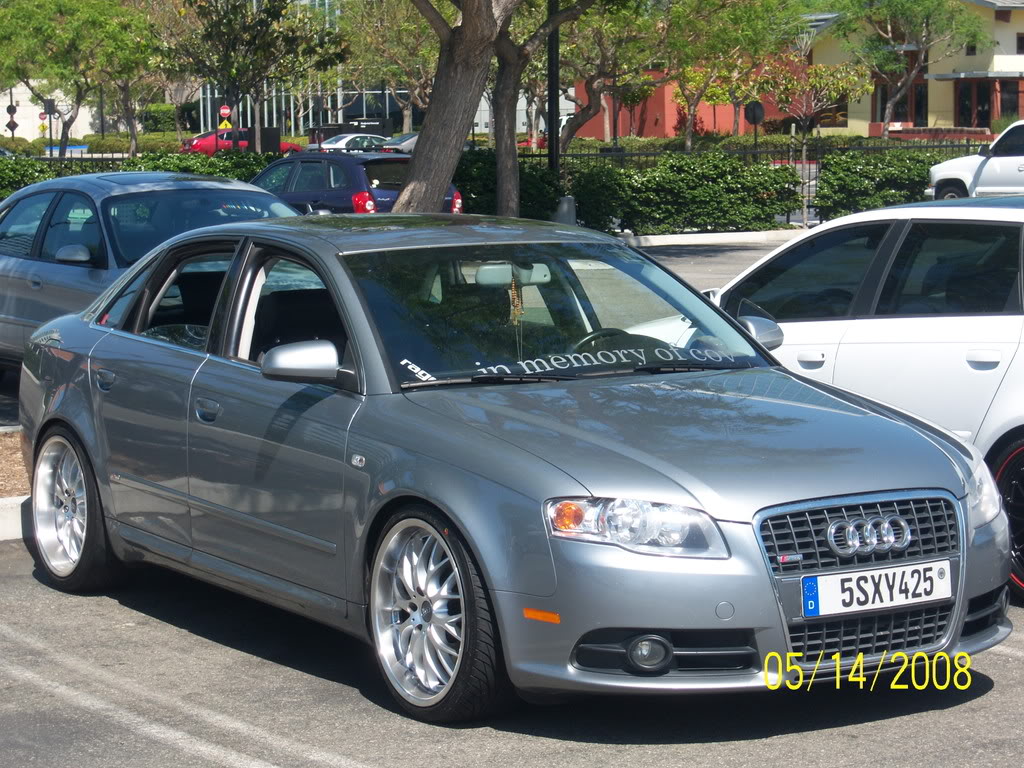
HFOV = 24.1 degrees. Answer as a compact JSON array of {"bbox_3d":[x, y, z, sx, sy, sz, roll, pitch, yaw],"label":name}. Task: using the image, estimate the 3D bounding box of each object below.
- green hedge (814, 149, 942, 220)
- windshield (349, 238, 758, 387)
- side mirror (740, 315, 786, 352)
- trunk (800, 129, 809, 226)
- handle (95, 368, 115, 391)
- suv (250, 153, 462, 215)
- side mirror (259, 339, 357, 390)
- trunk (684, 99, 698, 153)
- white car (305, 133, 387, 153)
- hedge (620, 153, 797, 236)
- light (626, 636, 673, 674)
[{"bbox_3d":[6.779,-3.510,42.800,3.200,1.380,1.200,-4,7,-32],"label":"green hedge"},{"bbox_3d":[0.128,-0.224,7.692,1.410,0.112,0.858,-3,37,-32],"label":"windshield"},{"bbox_3d":[0.818,-0.161,8.118,0.250,0.145,0.140,-4,6,-32],"label":"side mirror"},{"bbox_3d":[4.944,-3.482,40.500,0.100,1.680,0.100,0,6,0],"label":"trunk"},{"bbox_3d":[-1.446,-0.018,8.514,0.045,0.070,0.170,-4,6,-32],"label":"handle"},{"bbox_3d":[-2.460,-2.490,33.050,1.705,1.470,4.330,-4,7,-33],"label":"suv"},{"bbox_3d":[-0.610,-0.063,7.180,0.250,0.145,0.140,-4,6,-32],"label":"side mirror"},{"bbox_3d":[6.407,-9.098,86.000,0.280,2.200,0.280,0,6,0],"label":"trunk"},{"bbox_3d":[-5.548,-8.869,92.000,4.600,1.450,1.770,-2,6,-20],"label":"white car"},{"bbox_3d":[3.264,-3.148,39.800,2.750,1.380,1.200,-3,6,-22],"label":"hedge"},{"bbox_3d":[0.358,0.702,6.240,0.108,0.100,0.065,-3,6,-32],"label":"light"}]

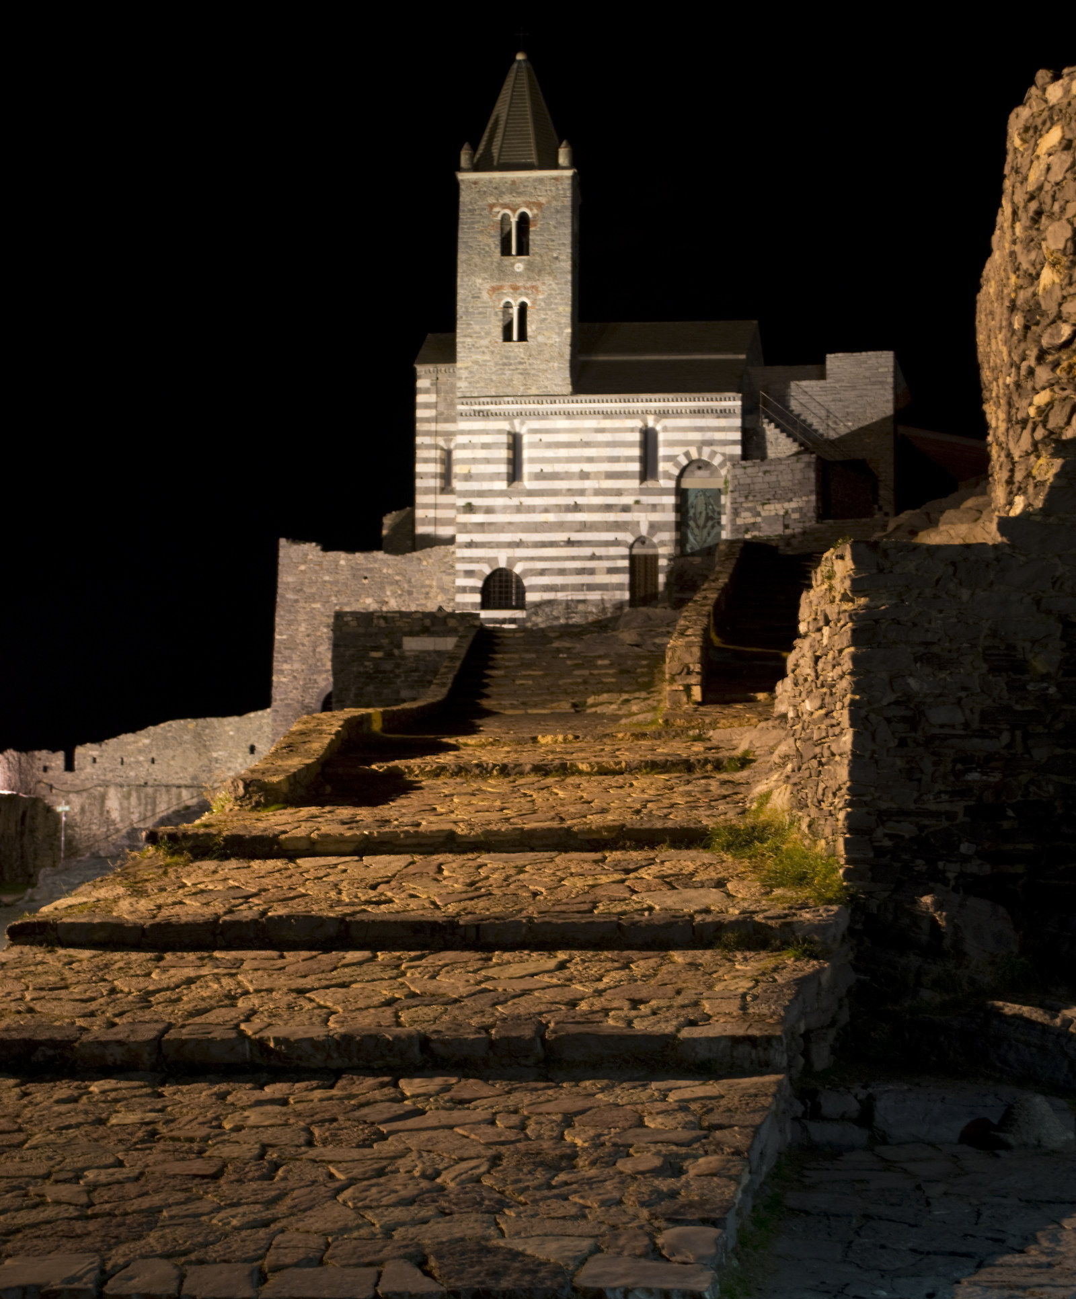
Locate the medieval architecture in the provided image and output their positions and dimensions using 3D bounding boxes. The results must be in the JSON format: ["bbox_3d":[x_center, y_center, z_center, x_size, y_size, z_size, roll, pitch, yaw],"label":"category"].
[{"bbox_3d":[4.870,-11.930,94.540,18.680,23.000,12.500,-1,-6,5],"label":"medieval architecture"}]

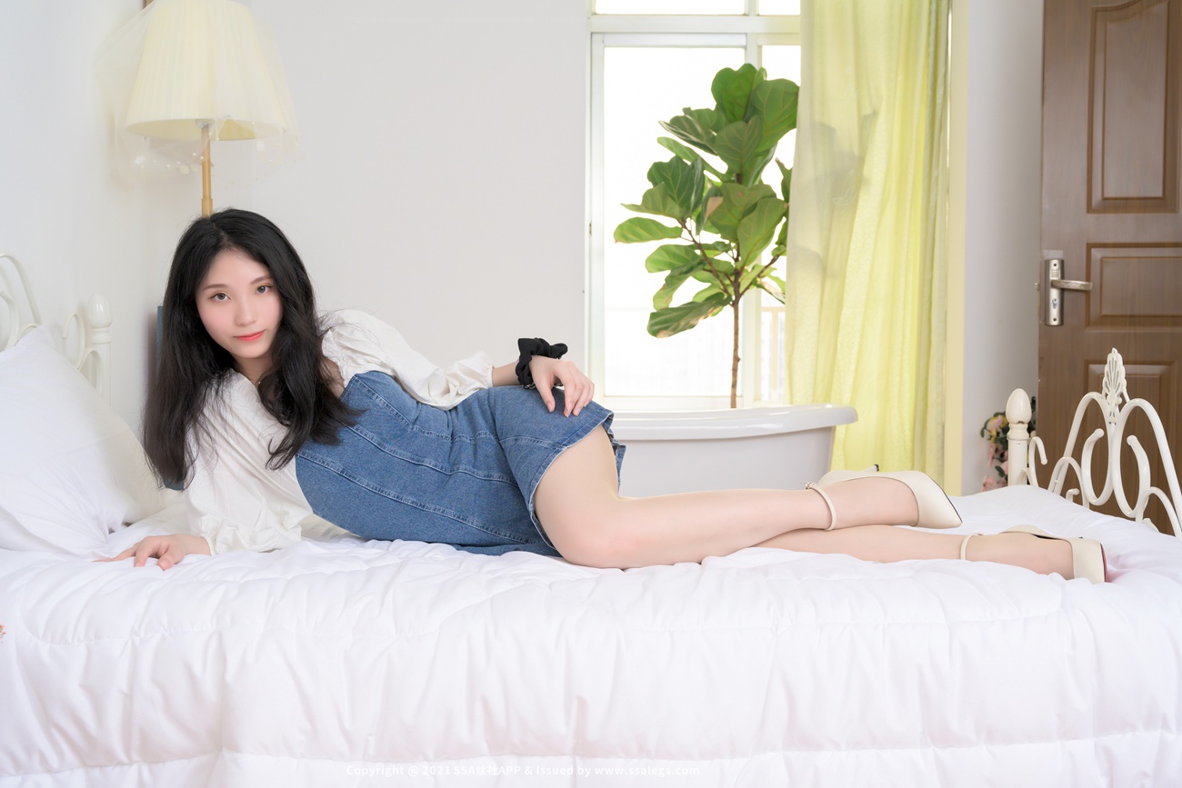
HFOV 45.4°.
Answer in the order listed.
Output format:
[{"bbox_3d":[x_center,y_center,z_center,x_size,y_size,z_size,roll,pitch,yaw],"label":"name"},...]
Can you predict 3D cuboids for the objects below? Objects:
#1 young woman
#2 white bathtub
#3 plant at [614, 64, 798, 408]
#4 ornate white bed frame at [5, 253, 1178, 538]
[{"bbox_3d":[0.010,-0.011,2.282,1.550,0.570,0.470,0,3,0],"label":"young woman"},{"bbox_3d":[0.085,0.358,4.773,1.620,0.620,0.740,0,3,0],"label":"white bathtub"},{"bbox_3d":[0.575,-0.311,5.391,0.920,1.900,0.850,0,3,0],"label":"plant"},{"bbox_3d":[-0.086,0.228,2.499,2.060,1.100,1.220,0,3,1],"label":"ornate white bed frame"}]

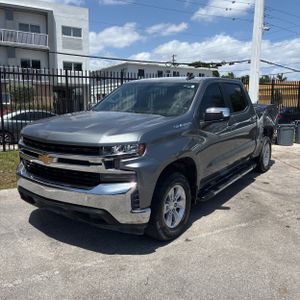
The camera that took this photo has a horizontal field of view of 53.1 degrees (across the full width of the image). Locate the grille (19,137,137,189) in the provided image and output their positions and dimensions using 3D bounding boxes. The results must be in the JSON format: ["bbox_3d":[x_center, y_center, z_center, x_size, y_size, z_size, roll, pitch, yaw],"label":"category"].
[{"bbox_3d":[-0.989,0.112,3.152,1.820,0.460,0.270,7,12,35],"label":"grille"}]

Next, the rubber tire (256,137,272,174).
[{"bbox_3d":[2.378,0.082,6.418,0.260,0.780,0.780,7,12,35],"label":"rubber tire"}]

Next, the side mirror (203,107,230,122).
[{"bbox_3d":[0.883,-0.448,3.870,0.300,0.200,0.180,7,12,35],"label":"side mirror"}]

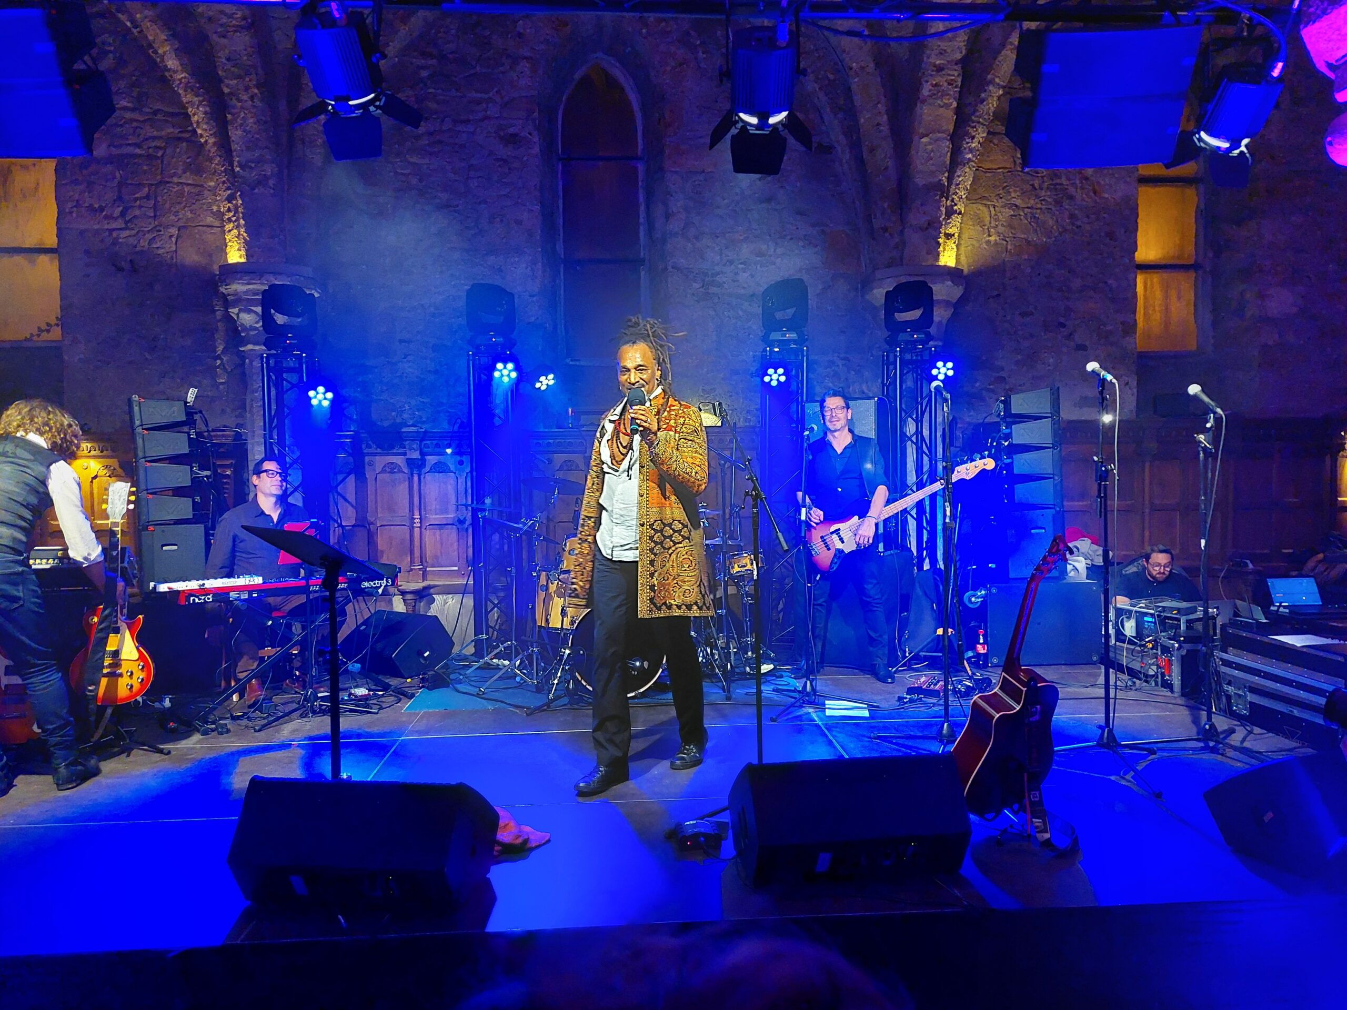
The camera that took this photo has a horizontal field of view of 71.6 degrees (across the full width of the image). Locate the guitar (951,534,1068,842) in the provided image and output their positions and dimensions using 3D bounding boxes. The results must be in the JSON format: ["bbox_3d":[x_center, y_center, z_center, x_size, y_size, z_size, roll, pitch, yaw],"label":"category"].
[{"bbox_3d":[1.110,0.576,2.947,0.400,1.040,0.130,-6,28,-22],"label":"guitar"}]

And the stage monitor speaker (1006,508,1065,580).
[{"bbox_3d":[2.454,0.257,6.371,0.370,0.440,0.460,-1,2,15],"label":"stage monitor speaker"}]

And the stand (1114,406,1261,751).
[{"bbox_3d":[2.346,0.315,4.162,0.560,1.500,0.590,0,2,41],"label":"stand"}]

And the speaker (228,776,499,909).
[{"bbox_3d":[-0.911,0.978,2.826,0.644,0.353,0.456,-1,2,8],"label":"speaker"}]

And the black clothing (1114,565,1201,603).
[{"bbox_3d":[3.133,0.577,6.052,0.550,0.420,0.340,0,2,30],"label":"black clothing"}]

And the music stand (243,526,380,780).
[{"bbox_3d":[-1.312,0.611,3.549,0.520,1.050,0.440,1,2,36],"label":"music stand"}]

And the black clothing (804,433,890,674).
[{"bbox_3d":[1.038,0.293,5.600,0.520,1.440,0.330,0,2,14],"label":"black clothing"}]

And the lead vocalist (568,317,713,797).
[{"bbox_3d":[-0.136,0.186,3.829,0.550,1.860,0.480,0,2,22],"label":"lead vocalist"}]

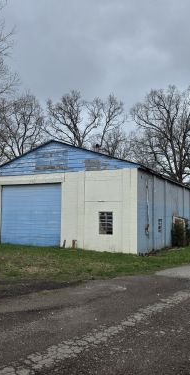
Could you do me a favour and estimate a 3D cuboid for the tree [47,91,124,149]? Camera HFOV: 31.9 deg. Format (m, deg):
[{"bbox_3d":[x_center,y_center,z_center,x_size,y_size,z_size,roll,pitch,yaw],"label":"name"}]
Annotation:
[{"bbox_3d":[-1.315,-4.293,46.000,11.000,18.278,10.000,1,-5,-2],"label":"tree"}]

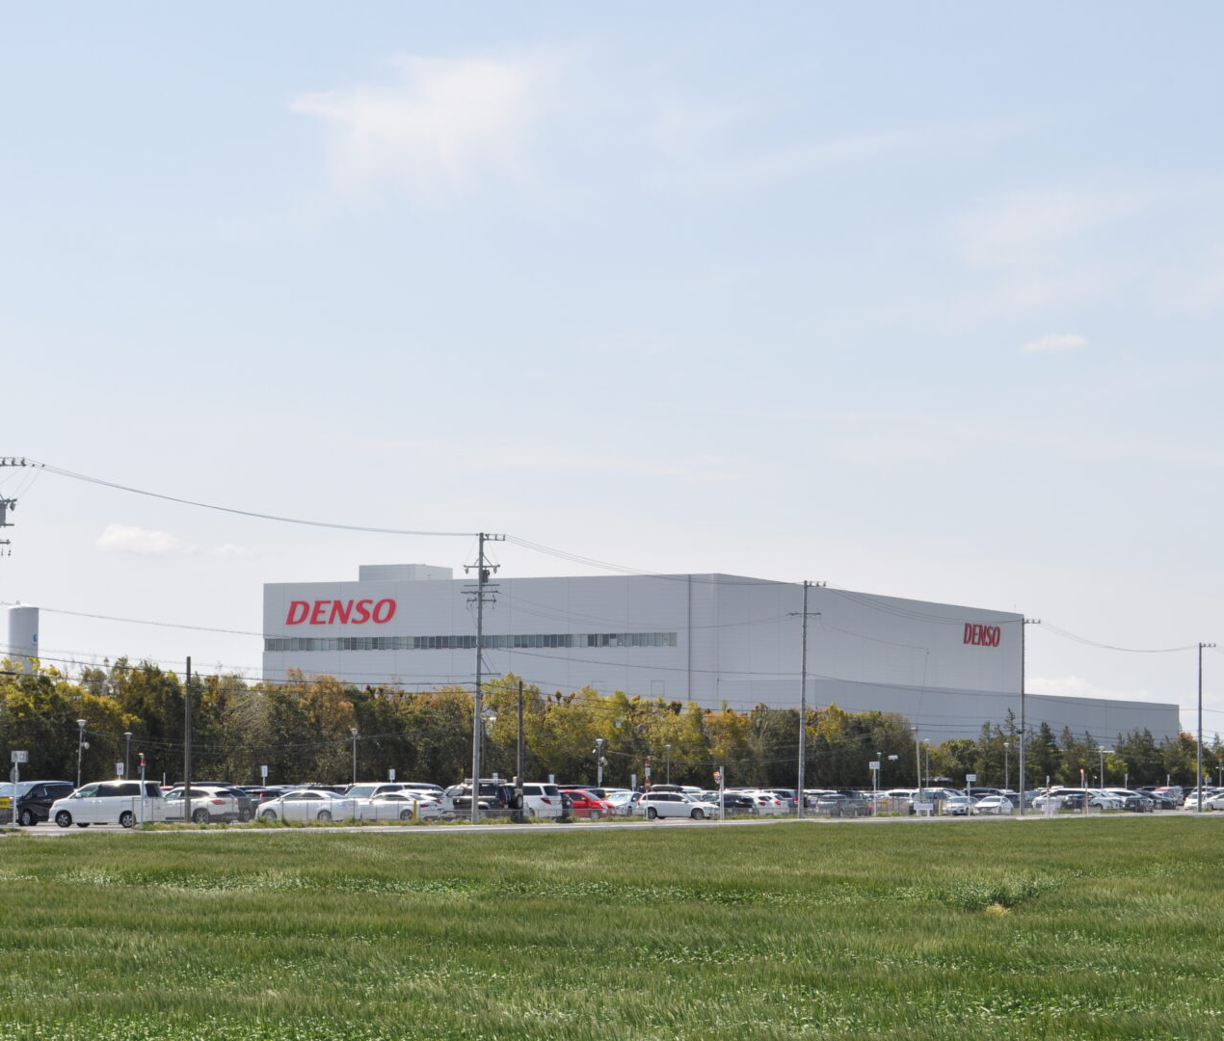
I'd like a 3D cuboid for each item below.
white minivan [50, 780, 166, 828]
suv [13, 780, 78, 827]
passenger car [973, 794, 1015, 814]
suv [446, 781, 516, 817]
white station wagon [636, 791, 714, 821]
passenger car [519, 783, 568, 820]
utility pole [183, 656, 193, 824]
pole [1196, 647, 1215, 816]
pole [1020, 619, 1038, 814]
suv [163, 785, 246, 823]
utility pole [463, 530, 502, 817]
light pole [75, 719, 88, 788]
[{"bbox_3d":[-19.457,10.996,137.569,4.620,1.820,1.710,-2,-5,25],"label":"white minivan"},{"bbox_3d":[-24.500,11.990,151.072,1.850,1.900,4.920,-2,-5,24],"label":"suv"},{"bbox_3d":[27.628,20.453,257.055,1.780,1.440,4.550,-2,-5,24],"label":"passenger car"},{"bbox_3d":[-6.720,13.374,169.575,4.700,2.000,1.800,-2,-5,25],"label":"suv"},{"bbox_3d":[3.649,15.878,198.558,4.720,1.530,1.840,-2,-5,24],"label":"white station wagon"},{"bbox_3d":[-4.807,13.776,174.071,4.830,1.890,1.830,-2,-5,25],"label":"passenger car"},{"bbox_3d":[-16.885,8.838,142.258,0.270,6.850,0.270,-2,-5,25],"label":"utility pole"},{"bbox_3d":[45.163,15.811,271.486,1.450,12.900,0.360,-2,-5,25],"label":"pole"},{"bbox_3d":[27.096,12.756,231.986,1.350,12.900,0.360,-2,-5,25],"label":"pole"},{"bbox_3d":[-19.446,12.986,162.564,4.700,1.690,1.840,-2,-5,24],"label":"suv"},{"bbox_3d":[-6.041,7.393,167.017,1.950,13.600,0.500,-2,-5,24],"label":"utility pole"},{"bbox_3d":[-26.970,12.673,181.194,0.520,5.100,0.520,0,-4,0],"label":"light pole"}]

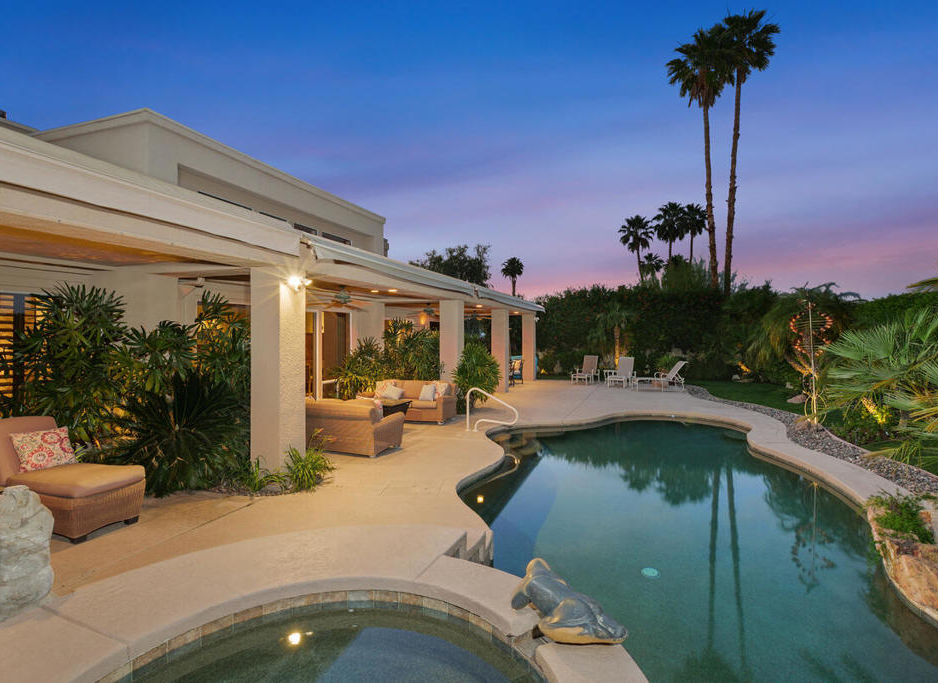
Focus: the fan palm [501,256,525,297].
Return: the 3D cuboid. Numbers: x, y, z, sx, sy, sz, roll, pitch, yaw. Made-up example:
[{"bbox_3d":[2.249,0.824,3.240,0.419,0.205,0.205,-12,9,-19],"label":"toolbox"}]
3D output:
[{"bbox_3d":[5.867,-5.154,60.000,3.100,12.104,3.100,0,1,22],"label":"fan palm"}]

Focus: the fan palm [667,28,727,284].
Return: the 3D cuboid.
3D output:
[{"bbox_3d":[14.688,-9.382,29.000,3.400,21.378,3.400,0,1,22],"label":"fan palm"}]

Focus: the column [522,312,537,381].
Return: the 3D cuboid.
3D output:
[{"bbox_3d":[2.297,0.234,17.162,0.420,2.460,0.420,0,1,22],"label":"column"}]

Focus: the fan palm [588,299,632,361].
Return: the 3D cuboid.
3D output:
[{"bbox_3d":[5.907,-0.136,19.000,1.800,3.151,1.800,0,1,22],"label":"fan palm"}]

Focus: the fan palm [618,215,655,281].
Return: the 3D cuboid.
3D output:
[{"bbox_3d":[17.402,-6.023,47.000,3.500,14.185,3.500,0,1,22],"label":"fan palm"}]

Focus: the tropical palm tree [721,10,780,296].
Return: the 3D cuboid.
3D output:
[{"bbox_3d":[17.874,-9.892,29.000,3.400,22.398,3.400,0,1,22],"label":"tropical palm tree"}]

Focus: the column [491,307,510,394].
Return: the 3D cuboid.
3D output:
[{"bbox_3d":[0.980,0.279,13.751,0.420,2.460,0.420,0,1,22],"label":"column"}]

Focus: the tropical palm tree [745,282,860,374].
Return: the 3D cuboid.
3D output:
[{"bbox_3d":[11.239,-0.240,15.200,3.200,3.460,3.200,0,1,22],"label":"tropical palm tree"}]

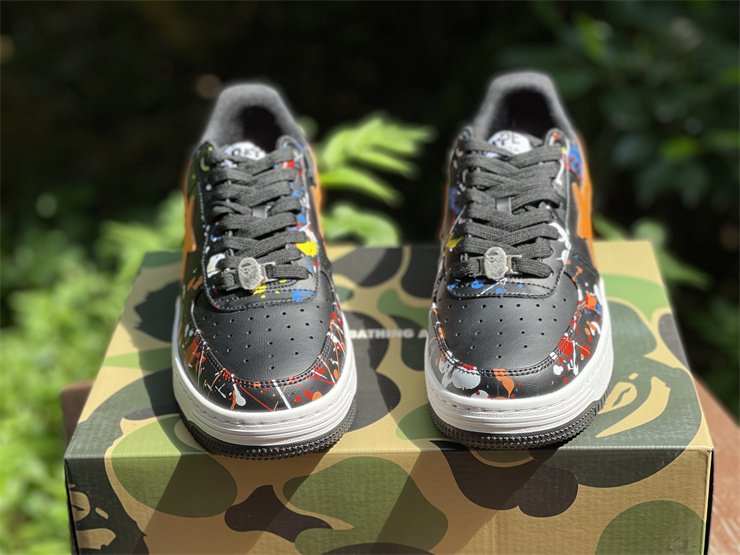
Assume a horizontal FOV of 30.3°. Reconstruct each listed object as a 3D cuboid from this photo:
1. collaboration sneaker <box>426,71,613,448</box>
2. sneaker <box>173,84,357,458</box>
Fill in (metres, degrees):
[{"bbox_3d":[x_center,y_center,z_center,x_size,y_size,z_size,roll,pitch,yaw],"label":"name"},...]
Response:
[{"bbox_3d":[0.091,-0.028,0.817,0.106,0.116,0.304,1,29,7],"label":"collaboration sneaker"},{"bbox_3d":[-0.068,-0.022,0.820,0.106,0.116,0.304,-4,29,-1],"label":"sneaker"}]

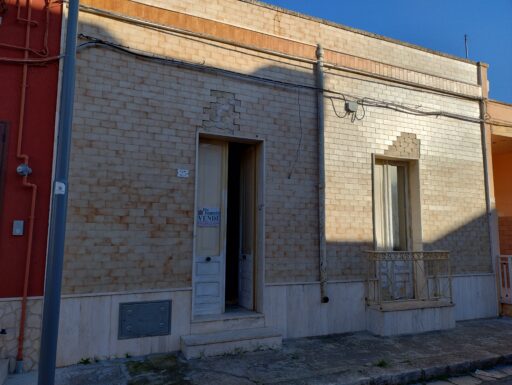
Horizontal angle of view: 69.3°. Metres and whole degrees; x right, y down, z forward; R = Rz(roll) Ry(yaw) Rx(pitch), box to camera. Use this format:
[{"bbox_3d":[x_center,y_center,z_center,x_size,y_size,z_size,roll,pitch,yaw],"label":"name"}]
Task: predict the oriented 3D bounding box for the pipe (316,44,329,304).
[{"bbox_3d":[1.140,-0.410,6.396,0.120,4.526,0.130,3,-8,-23],"label":"pipe"}]

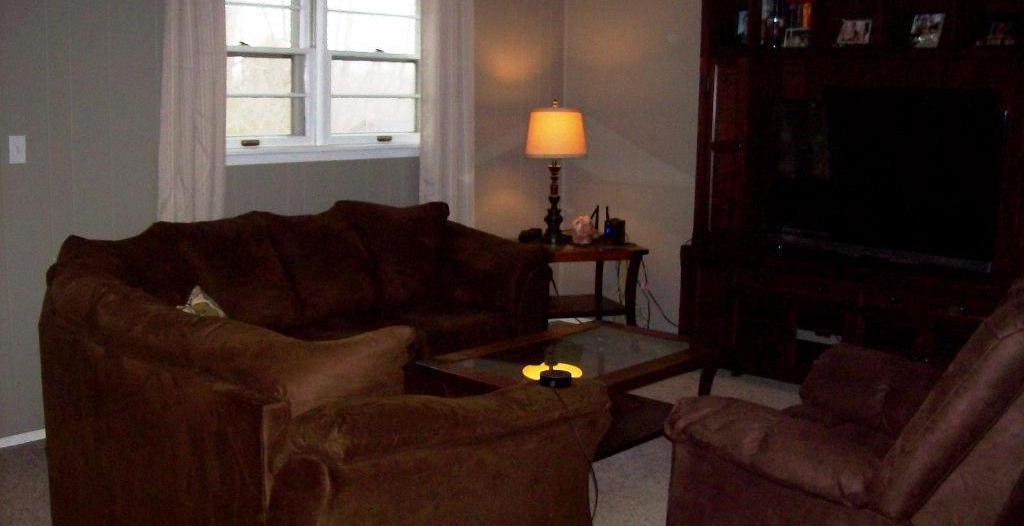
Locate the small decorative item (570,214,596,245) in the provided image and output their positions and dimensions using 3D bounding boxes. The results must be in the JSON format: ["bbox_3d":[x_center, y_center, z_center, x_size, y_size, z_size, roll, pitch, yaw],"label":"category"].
[{"bbox_3d":[0.435,-0.207,6.359,0.130,0.180,0.125,-1,10,-14],"label":"small decorative item"}]

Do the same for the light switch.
[{"bbox_3d":[-2.059,-0.469,4.437,0.012,0.116,0.070,10,13,41],"label":"light switch"}]

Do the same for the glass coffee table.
[{"bbox_3d":[0.267,0.620,4.543,0.710,0.460,1.180,10,13,41],"label":"glass coffee table"}]

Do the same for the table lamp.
[{"bbox_3d":[0.259,-0.543,6.291,0.370,0.870,0.370,1,10,0],"label":"table lamp"}]

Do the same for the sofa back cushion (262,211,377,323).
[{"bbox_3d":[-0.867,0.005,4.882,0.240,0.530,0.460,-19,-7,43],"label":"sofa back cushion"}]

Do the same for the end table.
[{"bbox_3d":[0.408,0.204,6.395,0.650,0.640,0.520,-1,10,-14],"label":"end table"}]

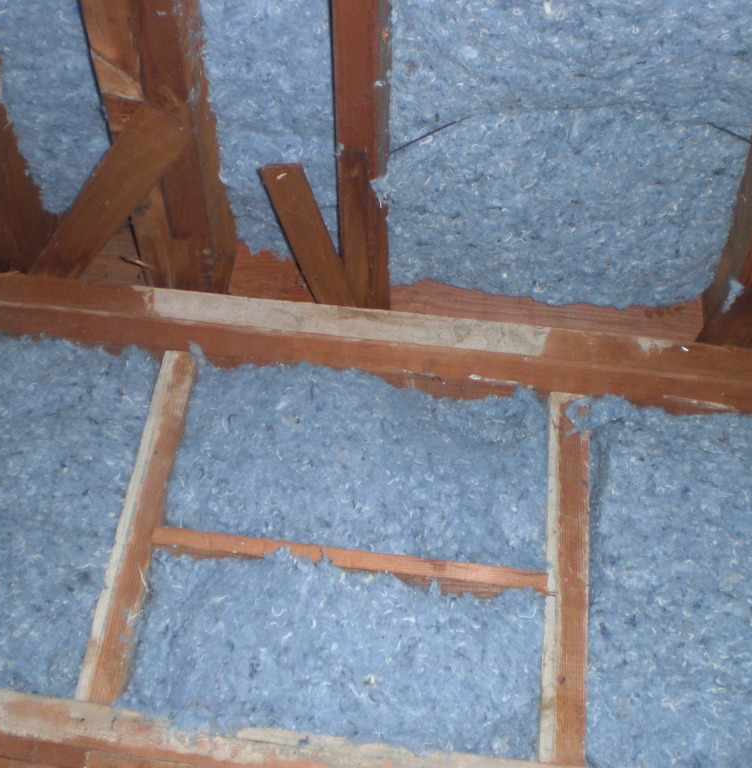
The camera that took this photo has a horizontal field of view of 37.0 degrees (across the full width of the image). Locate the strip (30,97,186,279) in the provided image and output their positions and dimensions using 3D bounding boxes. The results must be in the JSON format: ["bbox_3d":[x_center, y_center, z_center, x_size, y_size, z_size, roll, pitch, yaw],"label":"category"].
[{"bbox_3d":[-0.282,-0.172,1.149,0.050,0.027,0.290,29,-44,-23],"label":"strip"}]

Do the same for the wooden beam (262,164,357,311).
[{"bbox_3d":[-0.062,-0.145,1.155,0.038,0.022,0.214,-5,-41,15],"label":"wooden beam"}]

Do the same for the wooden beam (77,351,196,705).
[{"bbox_3d":[-0.225,0.143,1.110,0.035,0.369,0.080,6,-33,3],"label":"wooden beam"}]

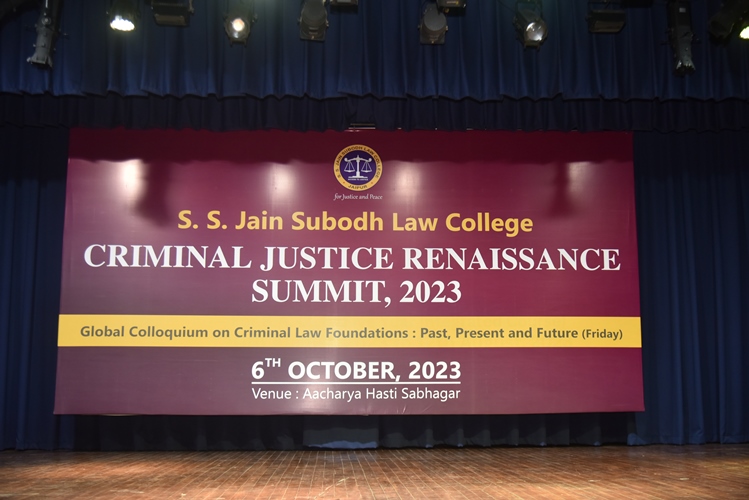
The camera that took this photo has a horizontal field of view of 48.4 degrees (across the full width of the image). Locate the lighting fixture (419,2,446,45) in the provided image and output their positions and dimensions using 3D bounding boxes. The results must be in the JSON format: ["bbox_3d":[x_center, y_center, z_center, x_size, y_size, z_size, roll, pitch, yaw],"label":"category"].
[{"bbox_3d":[0.502,-1.968,7.241,0.235,0.275,0.250,0,-14,-1],"label":"lighting fixture"}]

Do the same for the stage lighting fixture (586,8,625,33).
[{"bbox_3d":[2.041,-2.020,7.332,0.295,0.140,0.165,1,-18,-3],"label":"stage lighting fixture"}]

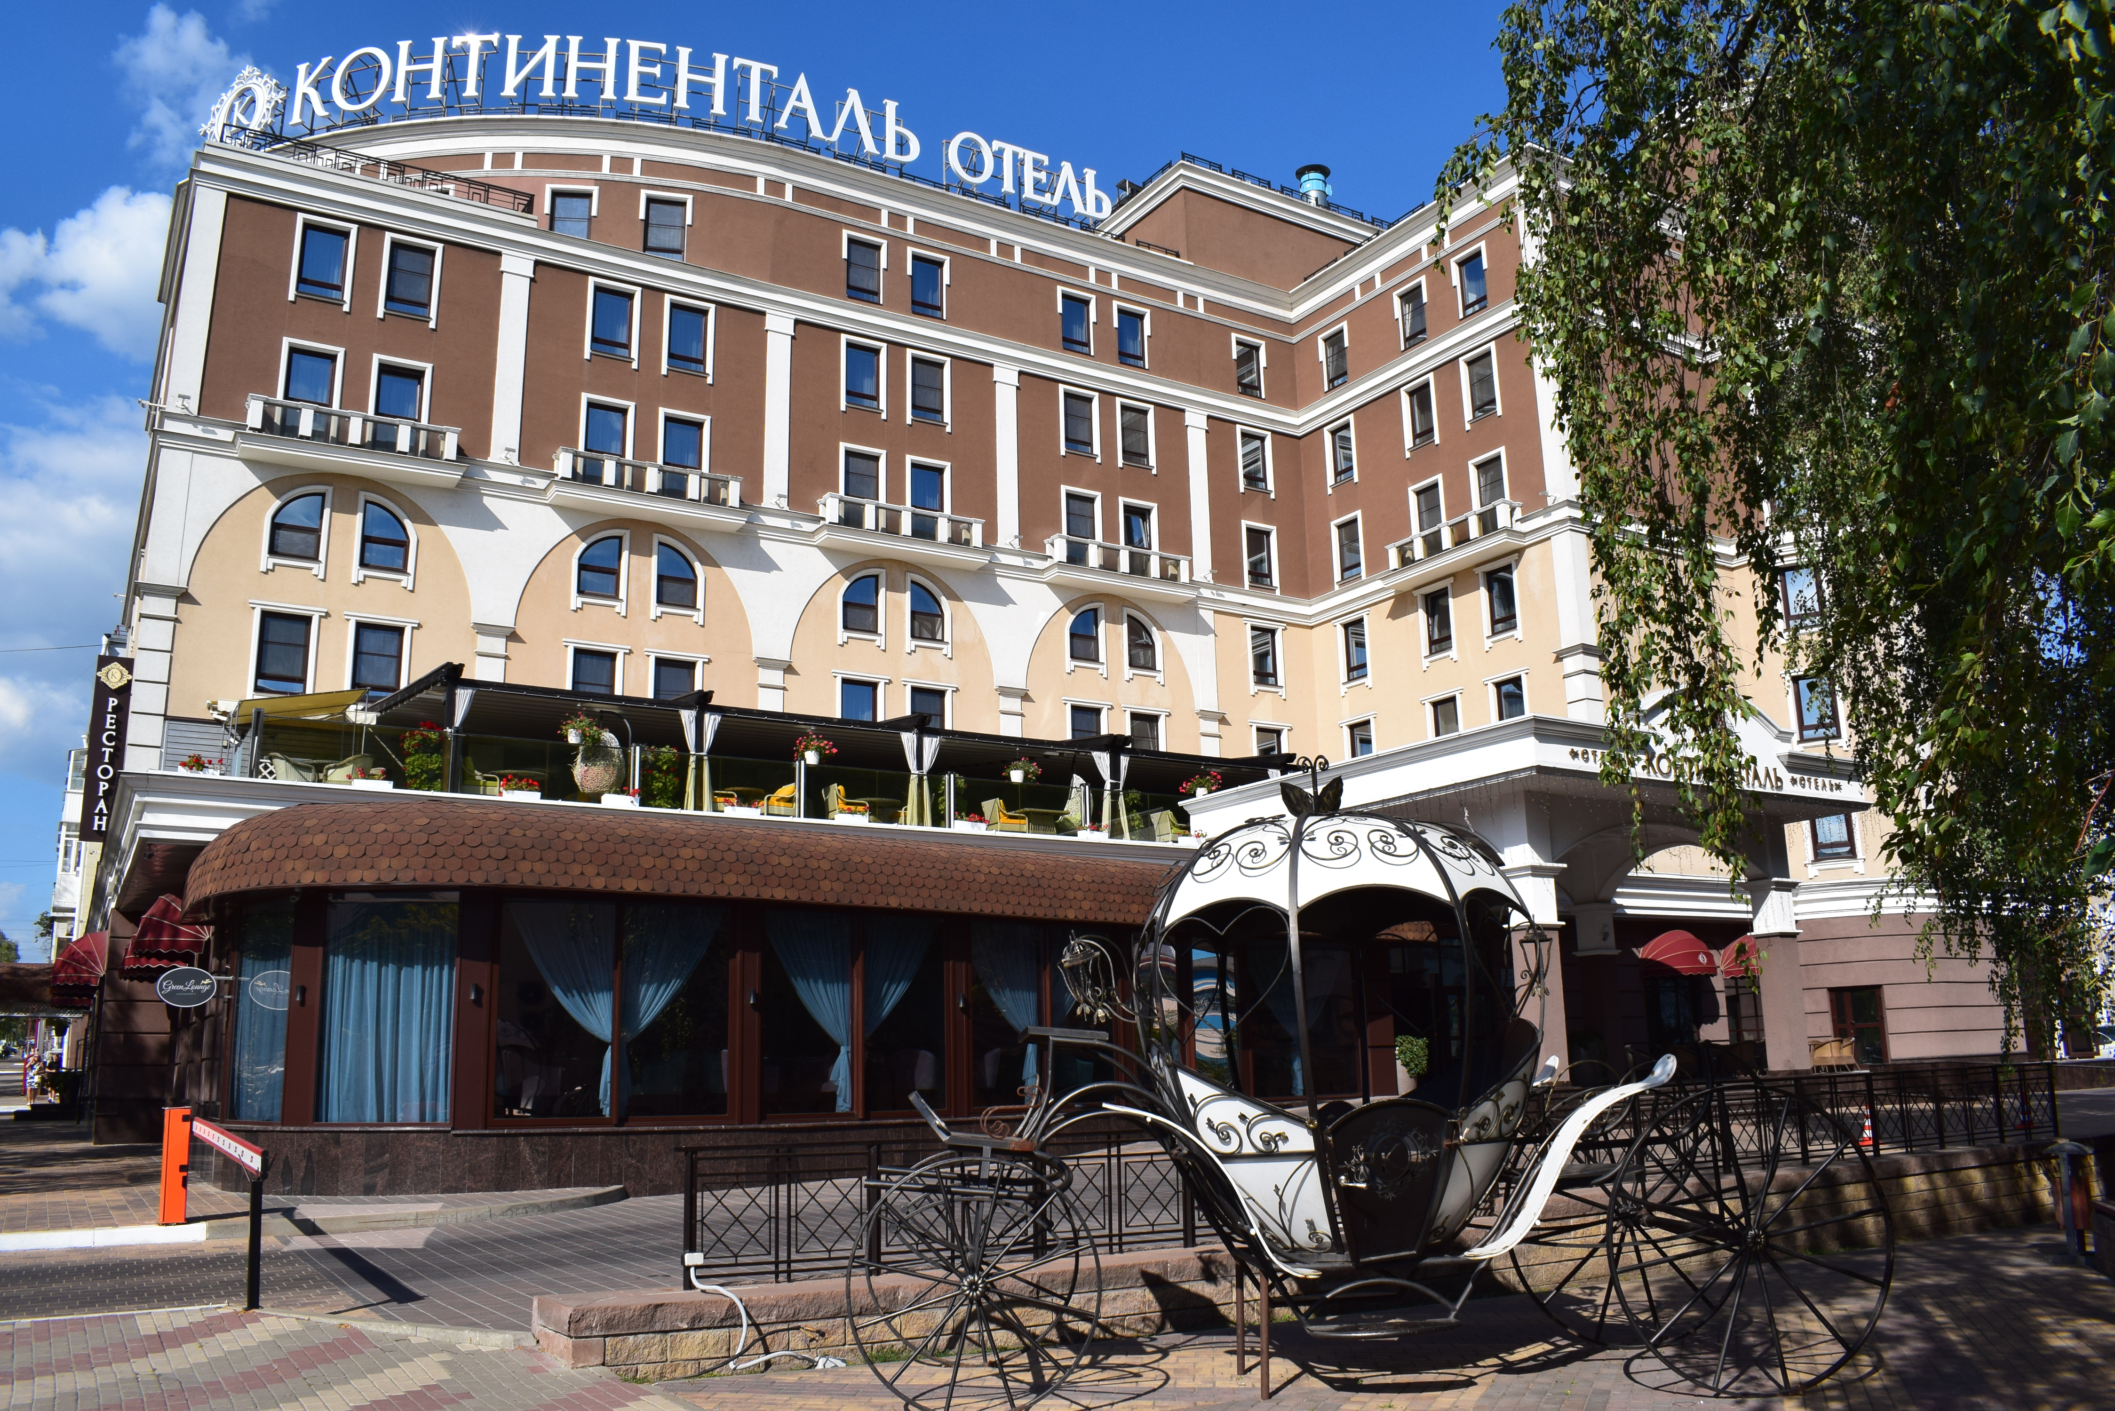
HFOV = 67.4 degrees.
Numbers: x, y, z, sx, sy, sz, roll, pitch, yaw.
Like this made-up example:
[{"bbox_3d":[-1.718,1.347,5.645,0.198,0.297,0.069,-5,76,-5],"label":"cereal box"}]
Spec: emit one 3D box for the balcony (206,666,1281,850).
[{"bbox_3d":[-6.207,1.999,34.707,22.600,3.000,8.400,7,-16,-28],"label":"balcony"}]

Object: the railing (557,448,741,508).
[{"bbox_3d":[-10.688,-5.842,41.677,4.951,0.878,0.862,7,-15,-30],"label":"railing"}]

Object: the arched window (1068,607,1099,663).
[{"bbox_3d":[0.861,-2.137,48.777,1.124,1.679,0.154,7,-15,-30],"label":"arched window"}]

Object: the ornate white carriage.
[{"bbox_3d":[1.448,1.951,8.624,5.000,3.200,1.700,0,-14,-3],"label":"ornate white carriage"}]

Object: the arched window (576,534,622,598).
[{"bbox_3d":[-11.808,-3.578,41.103,1.124,1.679,0.154,7,-15,-30],"label":"arched window"}]

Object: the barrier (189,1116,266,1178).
[{"bbox_3d":[-6.470,3.386,12.300,0.070,0.140,5.090,8,-14,-32],"label":"barrier"}]

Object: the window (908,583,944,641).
[{"bbox_3d":[-3.638,-2.583,43.941,1.037,1.539,0.150,7,-16,-30],"label":"window"}]

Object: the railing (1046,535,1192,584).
[{"bbox_3d":[1.994,-4.416,49.354,4.951,0.878,0.862,7,-15,-30],"label":"railing"}]

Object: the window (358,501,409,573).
[{"bbox_3d":[-15.963,-4.004,37.647,1.020,1.720,0.150,7,-16,-28],"label":"window"}]

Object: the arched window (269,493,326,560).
[{"bbox_3d":[-17.917,-4.255,37.415,1.124,1.679,0.154,7,-15,-30],"label":"arched window"}]

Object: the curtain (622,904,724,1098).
[{"bbox_3d":[-6.306,4.933,26.021,1.573,3.244,0.250,7,-16,-30],"label":"curtain"}]

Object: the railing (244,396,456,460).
[{"bbox_3d":[-16.826,-6.496,37.970,4.951,0.878,0.862,7,-15,-30],"label":"railing"}]

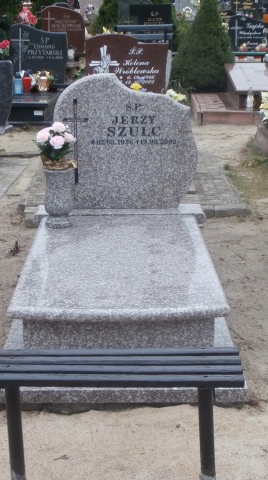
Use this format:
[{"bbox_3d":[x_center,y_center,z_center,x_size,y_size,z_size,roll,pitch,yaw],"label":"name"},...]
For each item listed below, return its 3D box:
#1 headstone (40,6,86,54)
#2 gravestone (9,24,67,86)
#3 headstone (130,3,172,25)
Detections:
[{"bbox_3d":[-1.208,-3.625,15.000,0.780,0.820,0.120,0,16,-1],"label":"headstone"},{"bbox_3d":[-1.275,-2.498,11.700,0.780,0.800,0.120,0,16,-1],"label":"gravestone"},{"bbox_3d":[0.252,-3.692,15.100,0.880,0.850,0.130,0,16,-1],"label":"headstone"}]

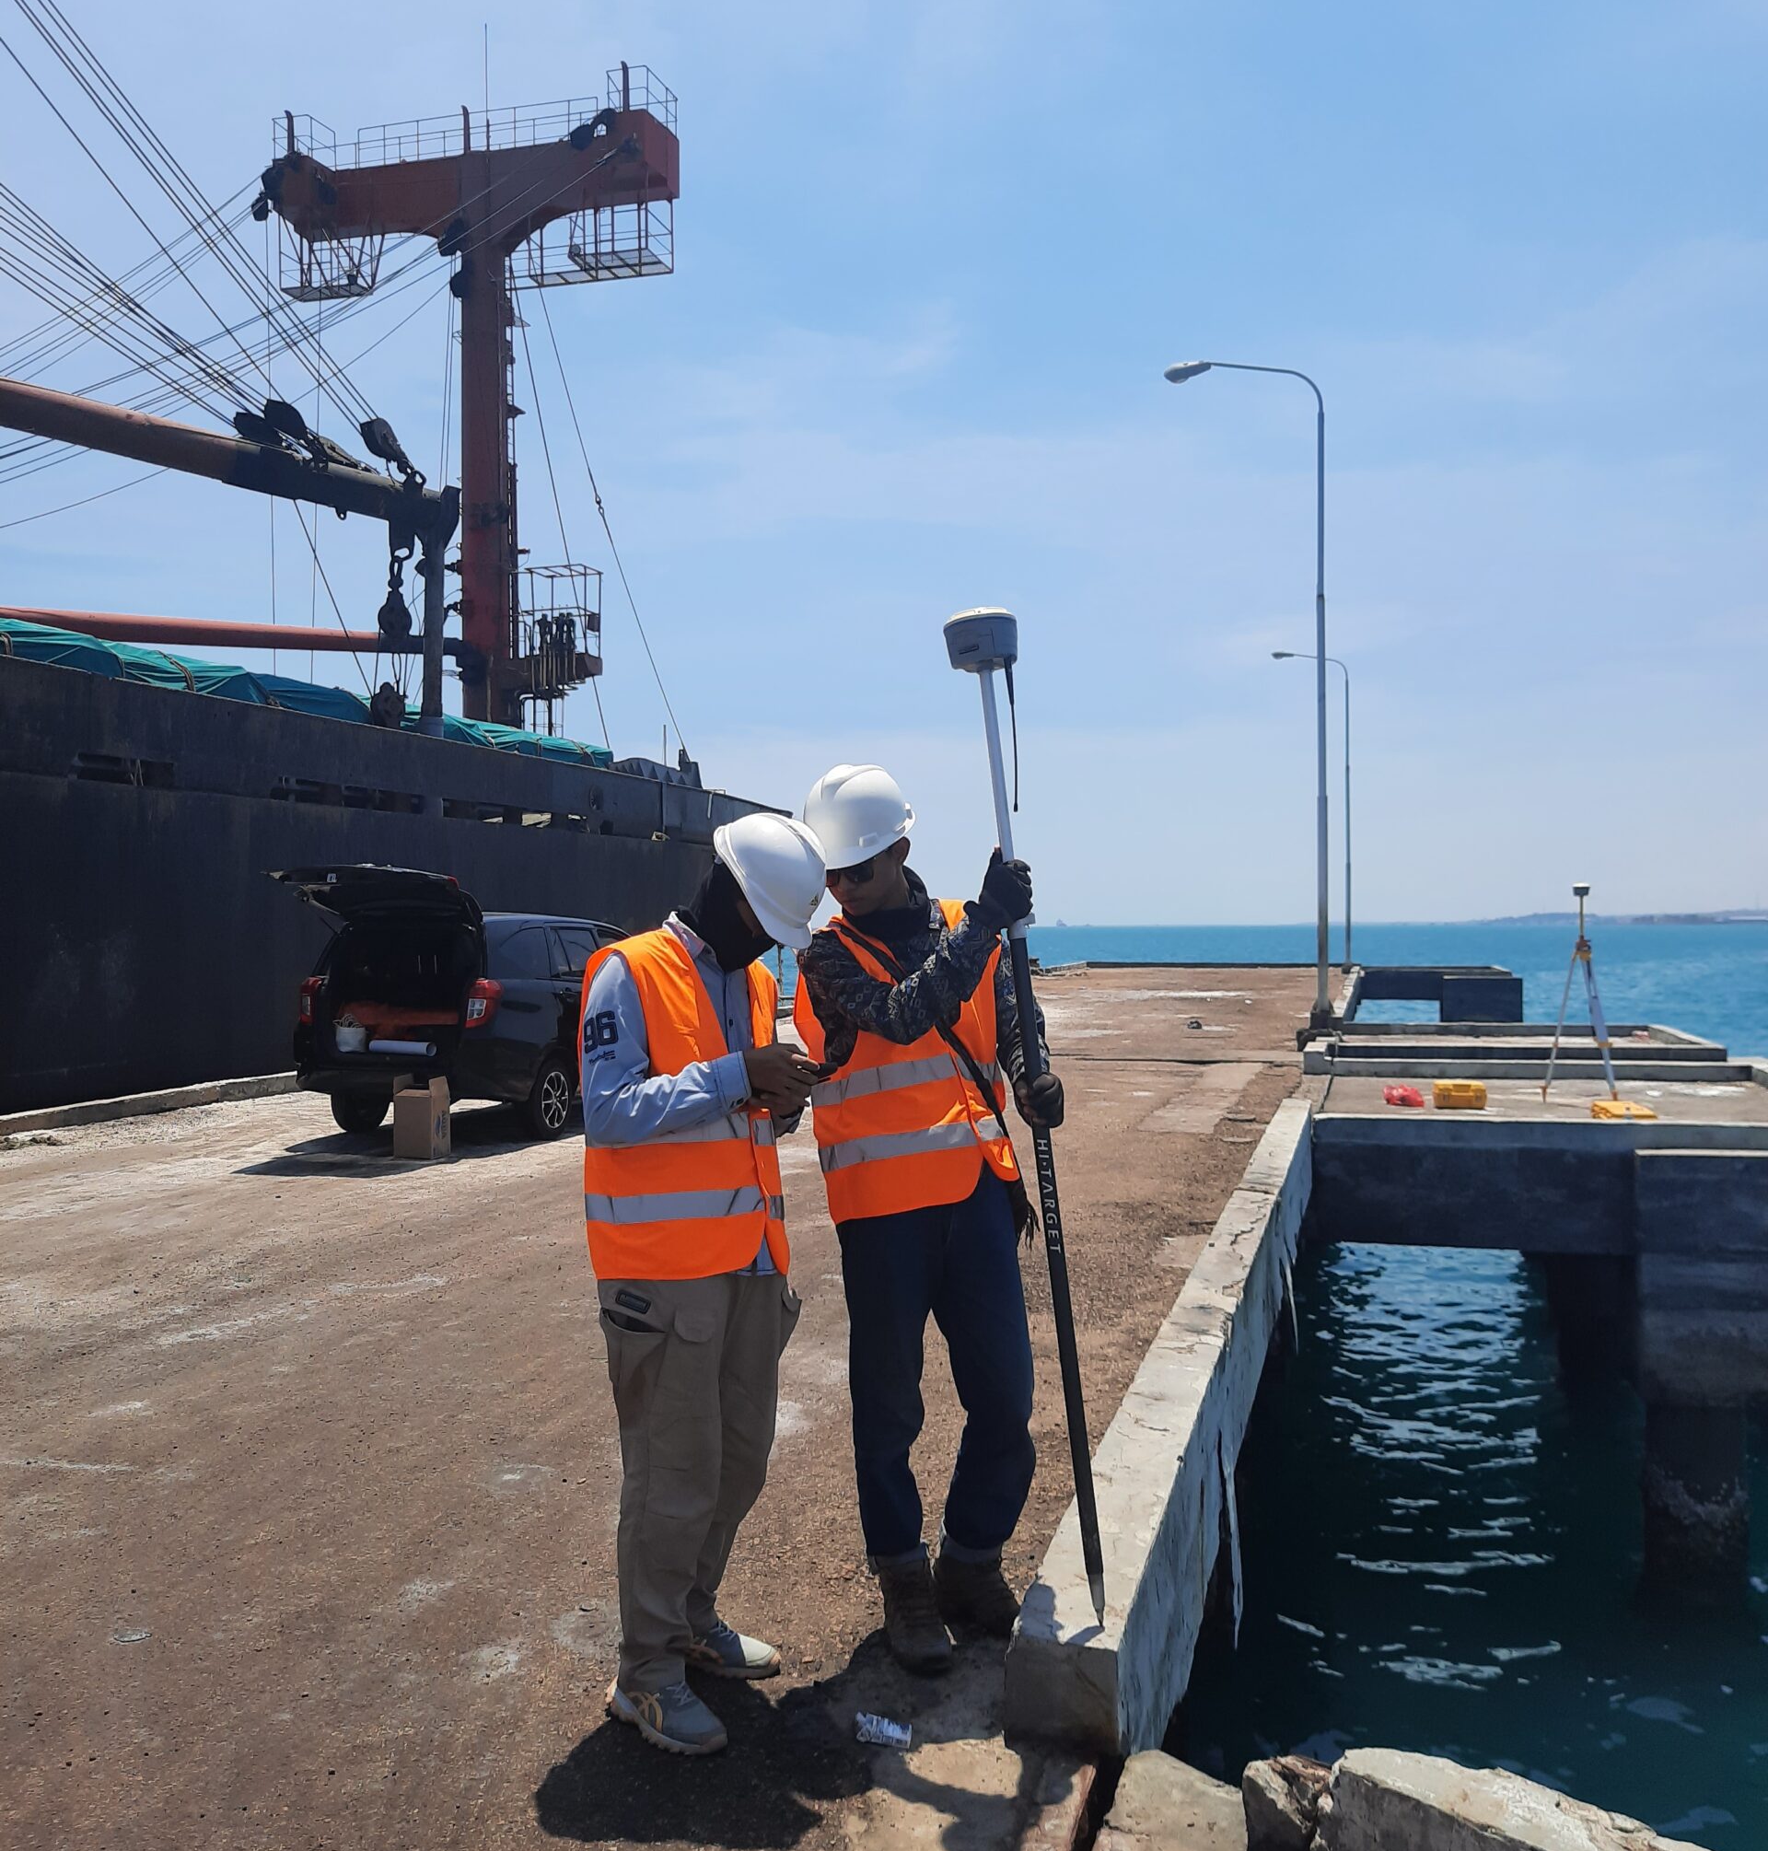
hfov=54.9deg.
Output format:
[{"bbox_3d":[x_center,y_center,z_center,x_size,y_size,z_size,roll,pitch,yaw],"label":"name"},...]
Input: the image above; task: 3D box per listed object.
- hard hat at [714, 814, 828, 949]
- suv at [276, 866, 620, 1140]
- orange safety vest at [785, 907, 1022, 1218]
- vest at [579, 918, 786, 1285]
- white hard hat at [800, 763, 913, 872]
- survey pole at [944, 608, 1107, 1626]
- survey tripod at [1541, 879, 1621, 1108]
[{"bbox_3d":[-0.208,-0.093,3.130,0.155,0.280,0.225,-38,-16,6],"label":"hard hat"},{"bbox_3d":[-2.675,0.550,12.951,1.660,1.840,4.270,0,0,17],"label":"suv"},{"bbox_3d":[0.047,0.278,3.500,0.460,0.650,0.310,0,0,-30],"label":"orange safety vest"},{"bbox_3d":[-0.374,0.338,3.200,0.310,0.650,0.460,0,0,28],"label":"vest"},{"bbox_3d":[-0.058,-0.215,3.450,0.280,0.160,0.225,-25,16,-37],"label":"white hard hat"},{"bbox_3d":[0.291,0.348,3.164,0.140,1.900,0.140,-7,-2,17],"label":"survey pole"},{"bbox_3d":[5.727,0.557,13.950,0.620,1.825,0.600,0,0,0],"label":"survey tripod"}]

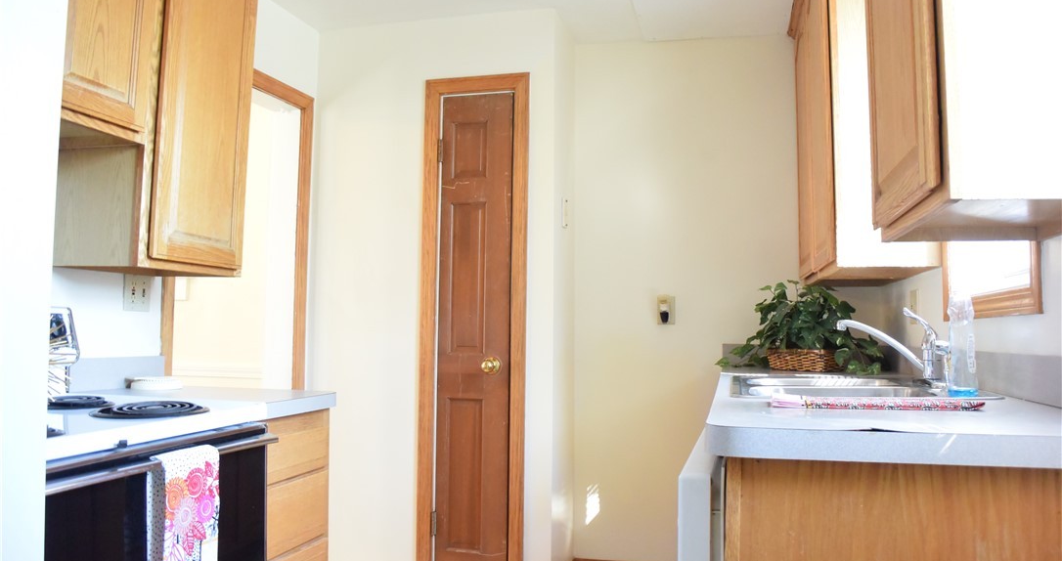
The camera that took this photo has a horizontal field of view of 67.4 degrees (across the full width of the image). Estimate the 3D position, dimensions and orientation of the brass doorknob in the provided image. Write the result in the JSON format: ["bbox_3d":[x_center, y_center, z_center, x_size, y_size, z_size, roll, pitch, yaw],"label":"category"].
[{"bbox_3d":[-0.154,0.327,3.027,0.066,0.066,0.064,0,-4,14],"label":"brass doorknob"}]

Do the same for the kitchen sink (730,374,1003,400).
[{"bbox_3d":[0.780,0.354,1.998,0.549,0.184,0.825,0,-4,14],"label":"kitchen sink"}]

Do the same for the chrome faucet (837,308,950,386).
[{"bbox_3d":[0.900,0.167,1.989,0.243,0.195,0.169,0,-4,14],"label":"chrome faucet"}]

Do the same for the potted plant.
[{"bbox_3d":[0.960,0.170,2.905,0.541,0.318,0.397,0,-4,14],"label":"potted plant"}]

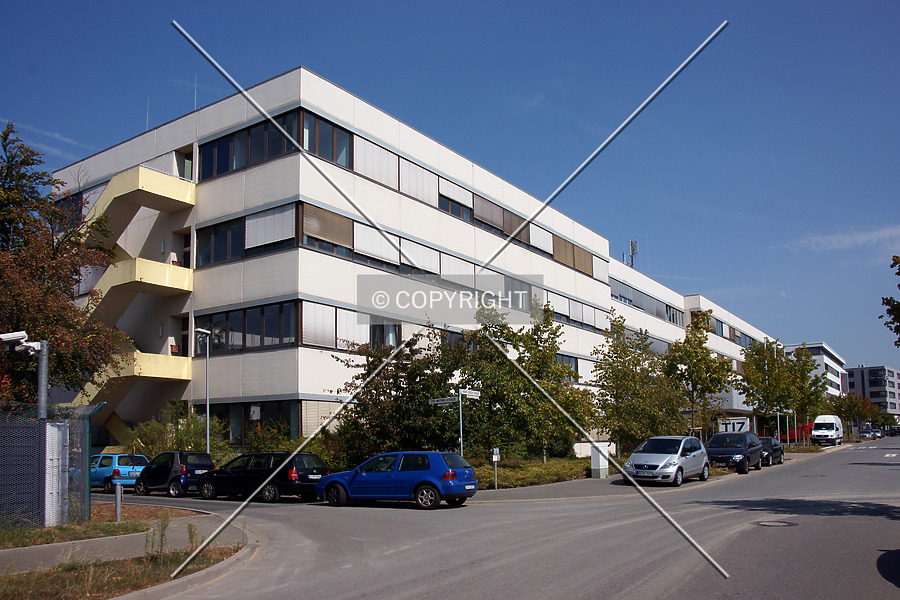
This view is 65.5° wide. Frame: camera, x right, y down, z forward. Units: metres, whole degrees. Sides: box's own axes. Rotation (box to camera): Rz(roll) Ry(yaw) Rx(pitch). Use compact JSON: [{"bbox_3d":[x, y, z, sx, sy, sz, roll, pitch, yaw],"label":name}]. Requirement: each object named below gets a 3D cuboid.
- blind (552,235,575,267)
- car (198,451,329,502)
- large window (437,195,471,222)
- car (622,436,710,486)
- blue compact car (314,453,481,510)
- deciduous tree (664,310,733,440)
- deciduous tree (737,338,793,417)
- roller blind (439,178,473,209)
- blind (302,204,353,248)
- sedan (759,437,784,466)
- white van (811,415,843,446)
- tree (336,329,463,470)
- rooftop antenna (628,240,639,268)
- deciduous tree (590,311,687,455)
[{"bbox_3d":[8.387,-3.523,51.467,0.100,1.918,3.357,-7,-11,33],"label":"blind"},{"bbox_3d":[-6.018,5.520,22.064,4.400,1.480,1.740,-5,-12,25],"label":"car"},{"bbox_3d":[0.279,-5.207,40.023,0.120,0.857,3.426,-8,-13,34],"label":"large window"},{"bbox_3d":[7.184,5.265,23.205,1.760,1.590,3.840,-9,-14,39],"label":"car"},{"bbox_3d":[-1.430,4.600,18.200,4.150,1.450,1.740,-6,-12,24],"label":"blue compact car"},{"bbox_3d":[10.413,3.875,29.283,2.900,6.843,2.900,-7,-11,33],"label":"deciduous tree"},{"bbox_3d":[18.800,5.950,41.400,3.300,7.300,3.300,-8,-13,34],"label":"deciduous tree"},{"bbox_3d":[0.383,-6.044,39.827,0.100,0.982,3.435,-7,-11,33],"label":"roller blind"},{"bbox_3d":[-5.000,-2.982,28.656,0.100,1.250,2.800,-7,-13,34],"label":"blind"},{"bbox_3d":[16.489,8.099,37.473,1.760,1.430,4.400,-7,-11,33],"label":"sedan"},{"bbox_3d":[34.700,12.150,64.600,2.000,2.700,5.900,-8,-13,34],"label":"white van"},{"bbox_3d":[-1.775,3.762,24.323,4.600,5.520,4.400,0,-11,0],"label":"tree"},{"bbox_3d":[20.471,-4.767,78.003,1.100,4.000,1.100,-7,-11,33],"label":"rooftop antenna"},{"bbox_3d":[8.668,4.122,32.800,4.400,7.280,4.400,-7,-13,34],"label":"deciduous tree"}]

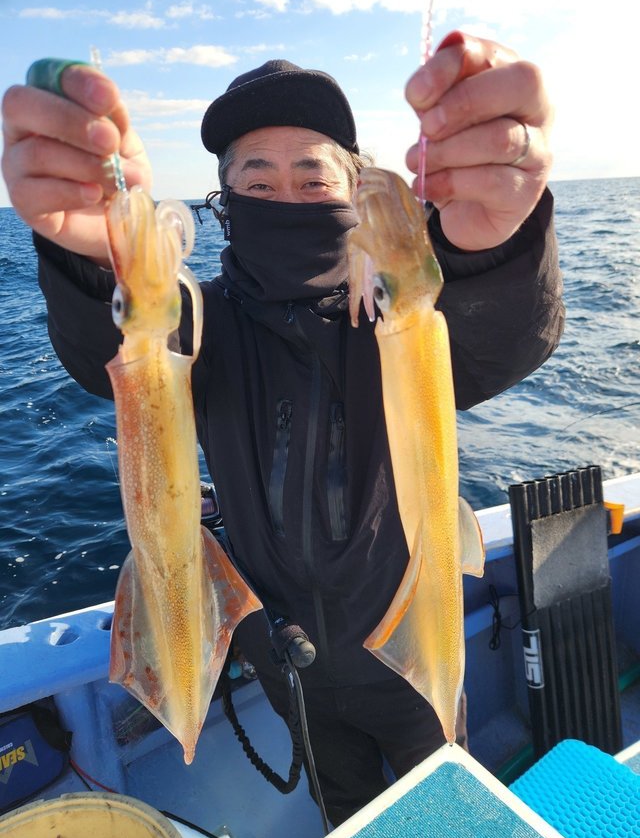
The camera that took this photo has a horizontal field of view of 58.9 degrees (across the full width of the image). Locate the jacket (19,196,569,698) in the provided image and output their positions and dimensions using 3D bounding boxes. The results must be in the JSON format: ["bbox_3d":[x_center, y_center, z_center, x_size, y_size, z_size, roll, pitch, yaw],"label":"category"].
[{"bbox_3d":[-0.012,0.138,0.780,0.530,0.810,0.550,-2,22,1],"label":"jacket"}]

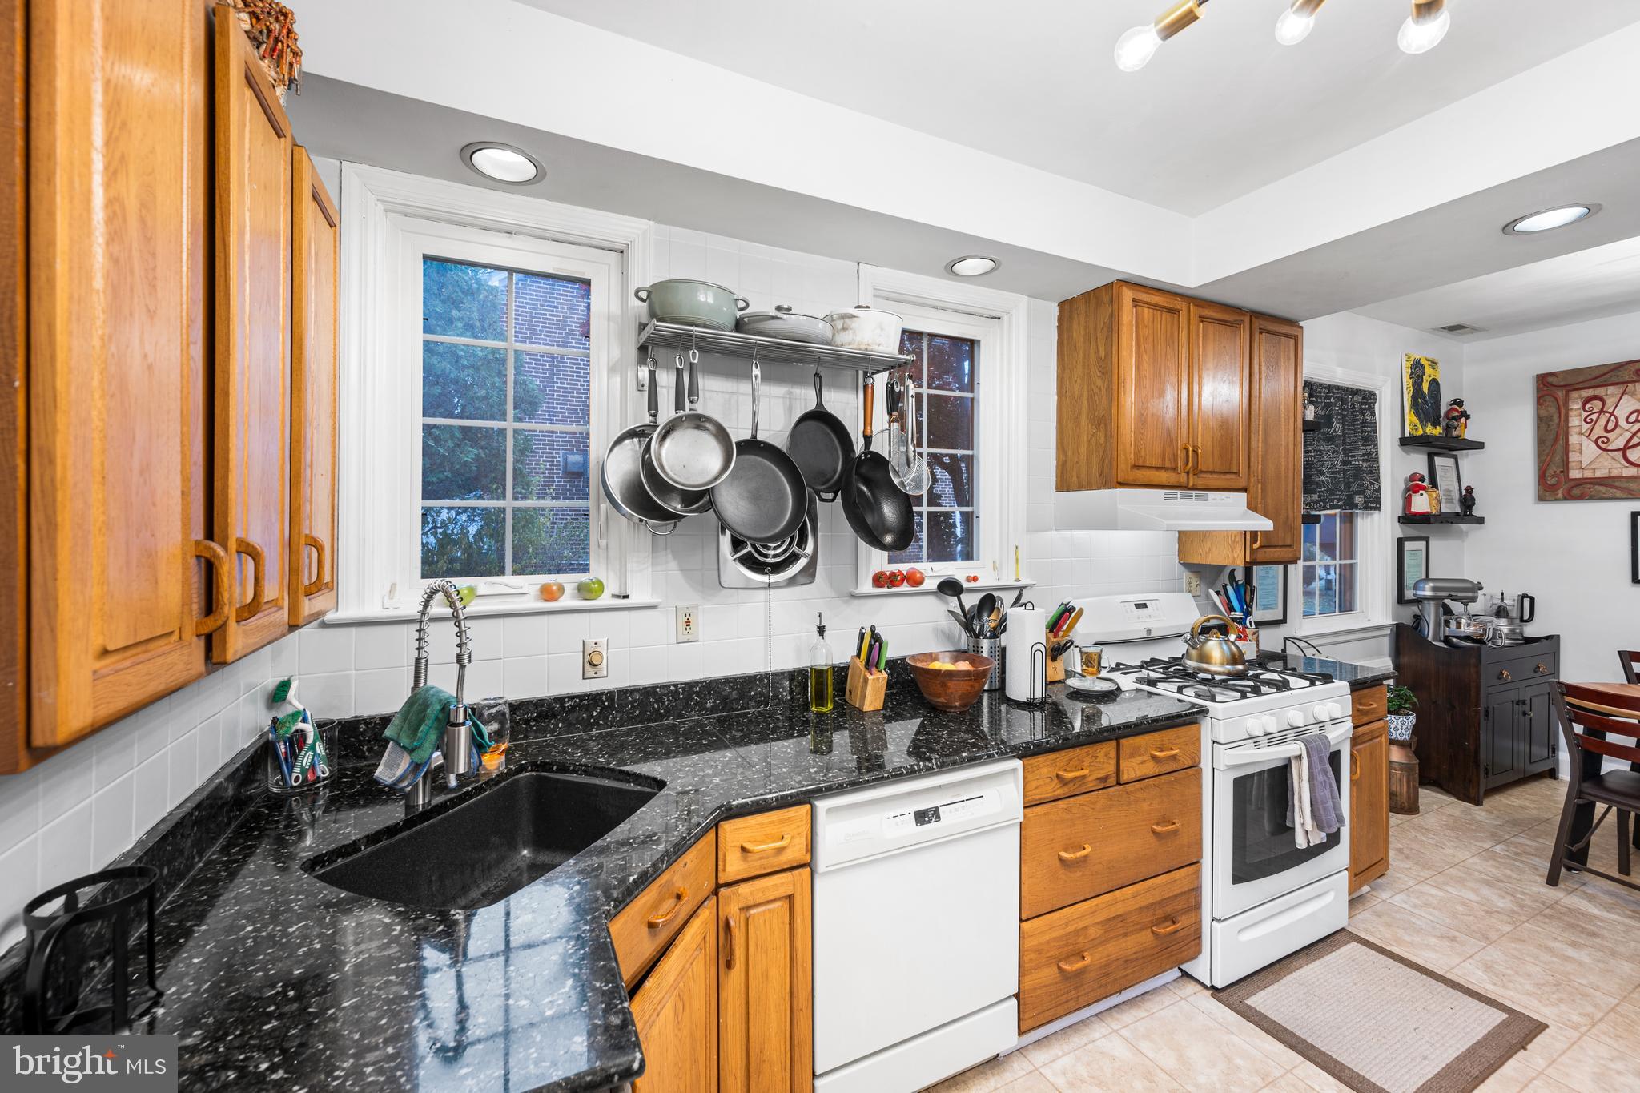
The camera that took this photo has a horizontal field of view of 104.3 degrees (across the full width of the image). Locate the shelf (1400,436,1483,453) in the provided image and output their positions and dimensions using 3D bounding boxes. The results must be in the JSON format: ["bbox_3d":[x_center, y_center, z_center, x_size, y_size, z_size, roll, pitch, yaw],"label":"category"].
[{"bbox_3d":[3.777,-0.617,3.859,0.630,0.042,0.150,-1,1,-26],"label":"shelf"}]

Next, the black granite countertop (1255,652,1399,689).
[{"bbox_3d":[1.982,0.521,2.739,0.380,0.034,0.630,-1,1,-26],"label":"black granite countertop"}]

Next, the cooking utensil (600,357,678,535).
[{"bbox_3d":[-0.462,-0.278,1.770,0.275,0.490,0.090,0,1,-26],"label":"cooking utensil"}]

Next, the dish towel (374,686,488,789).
[{"bbox_3d":[-0.774,0.375,1.270,0.195,0.190,0.130,-1,1,-31],"label":"dish towel"}]

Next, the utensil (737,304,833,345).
[{"bbox_3d":[-0.101,-0.656,1.896,0.285,0.125,0.285,0,1,0],"label":"utensil"}]

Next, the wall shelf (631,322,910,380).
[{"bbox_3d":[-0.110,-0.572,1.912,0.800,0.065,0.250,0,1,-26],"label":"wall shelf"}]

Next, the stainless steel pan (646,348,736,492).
[{"bbox_3d":[-0.335,-0.336,1.690,0.212,0.375,0.080,0,1,-19],"label":"stainless steel pan"}]

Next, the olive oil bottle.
[{"bbox_3d":[0.006,0.358,1.990,0.068,0.300,0.068,0,1,0],"label":"olive oil bottle"}]

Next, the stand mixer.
[{"bbox_3d":[3.604,0.385,3.650,0.345,0.405,0.250,0,1,15],"label":"stand mixer"}]

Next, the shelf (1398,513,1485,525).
[{"bbox_3d":[3.765,-0.155,3.860,0.640,0.042,0.150,-1,1,-26],"label":"shelf"}]

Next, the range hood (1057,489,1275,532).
[{"bbox_3d":[1.383,-0.139,2.505,0.770,0.152,0.435,0,1,-25],"label":"range hood"}]

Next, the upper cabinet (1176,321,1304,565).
[{"bbox_3d":[1.881,-0.448,2.858,0.375,1.040,0.305,-1,1,-26],"label":"upper cabinet"}]

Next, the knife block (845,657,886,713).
[{"bbox_3d":[0.152,0.436,2.046,0.067,0.153,0.180,0,1,-21],"label":"knife block"}]

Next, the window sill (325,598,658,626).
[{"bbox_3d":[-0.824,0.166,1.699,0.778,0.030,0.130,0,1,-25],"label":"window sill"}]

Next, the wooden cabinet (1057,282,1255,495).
[{"bbox_3d":[1.354,-0.588,2.558,0.770,0.743,0.300,0,1,-25],"label":"wooden cabinet"}]

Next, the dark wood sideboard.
[{"bbox_3d":[3.888,0.923,3.774,0.890,0.930,0.385,-1,1,-24],"label":"dark wood sideboard"}]

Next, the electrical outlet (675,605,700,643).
[{"bbox_3d":[-0.396,0.234,1.918,0.071,0.114,0.010,-1,1,-26],"label":"electrical outlet"}]

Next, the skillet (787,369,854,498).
[{"bbox_3d":[0.008,-0.332,1.964,0.240,0.385,0.050,-5,3,-26],"label":"skillet"}]

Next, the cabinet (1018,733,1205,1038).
[{"bbox_3d":[0.762,0.943,2.157,0.760,0.785,0.570,0,1,-25],"label":"cabinet"}]

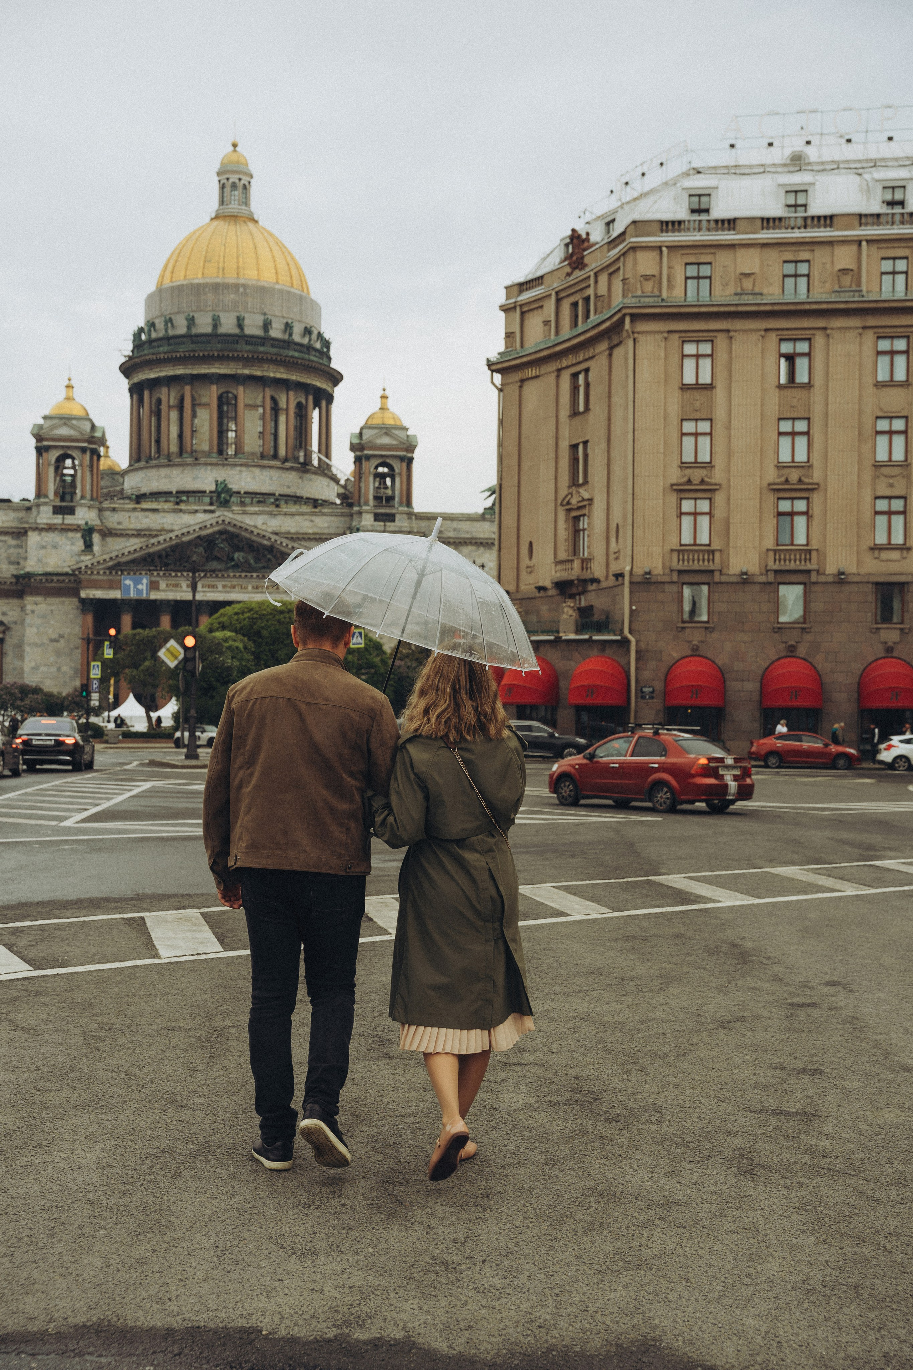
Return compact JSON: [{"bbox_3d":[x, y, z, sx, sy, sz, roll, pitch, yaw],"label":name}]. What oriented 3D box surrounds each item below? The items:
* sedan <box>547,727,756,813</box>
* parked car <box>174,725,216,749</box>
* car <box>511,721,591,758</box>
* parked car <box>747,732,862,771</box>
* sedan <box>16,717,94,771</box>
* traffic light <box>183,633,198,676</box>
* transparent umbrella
[{"bbox_3d":[3.633,1.605,32.100,1.710,1.570,4.310,2,-1,-40],"label":"sedan"},{"bbox_3d":[-15.200,3.130,100.800,3.850,1.420,1.730,0,-1,27],"label":"parked car"},{"bbox_3d":[3.700,2.488,76.800,4.750,1.720,1.920,1,-1,7],"label":"car"},{"bbox_3d":[13.610,2.522,65.300,4.420,1.470,1.730,1,-1,8],"label":"parked car"},{"bbox_3d":[-11.744,1.715,49.228,1.910,1.490,5.120,1,-1,-7],"label":"sedan"},{"bbox_3d":[-8.979,-1.047,56.500,0.420,1.280,0.360,1,-1,-7],"label":"traffic light"},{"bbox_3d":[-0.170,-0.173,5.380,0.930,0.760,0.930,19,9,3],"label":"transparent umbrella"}]

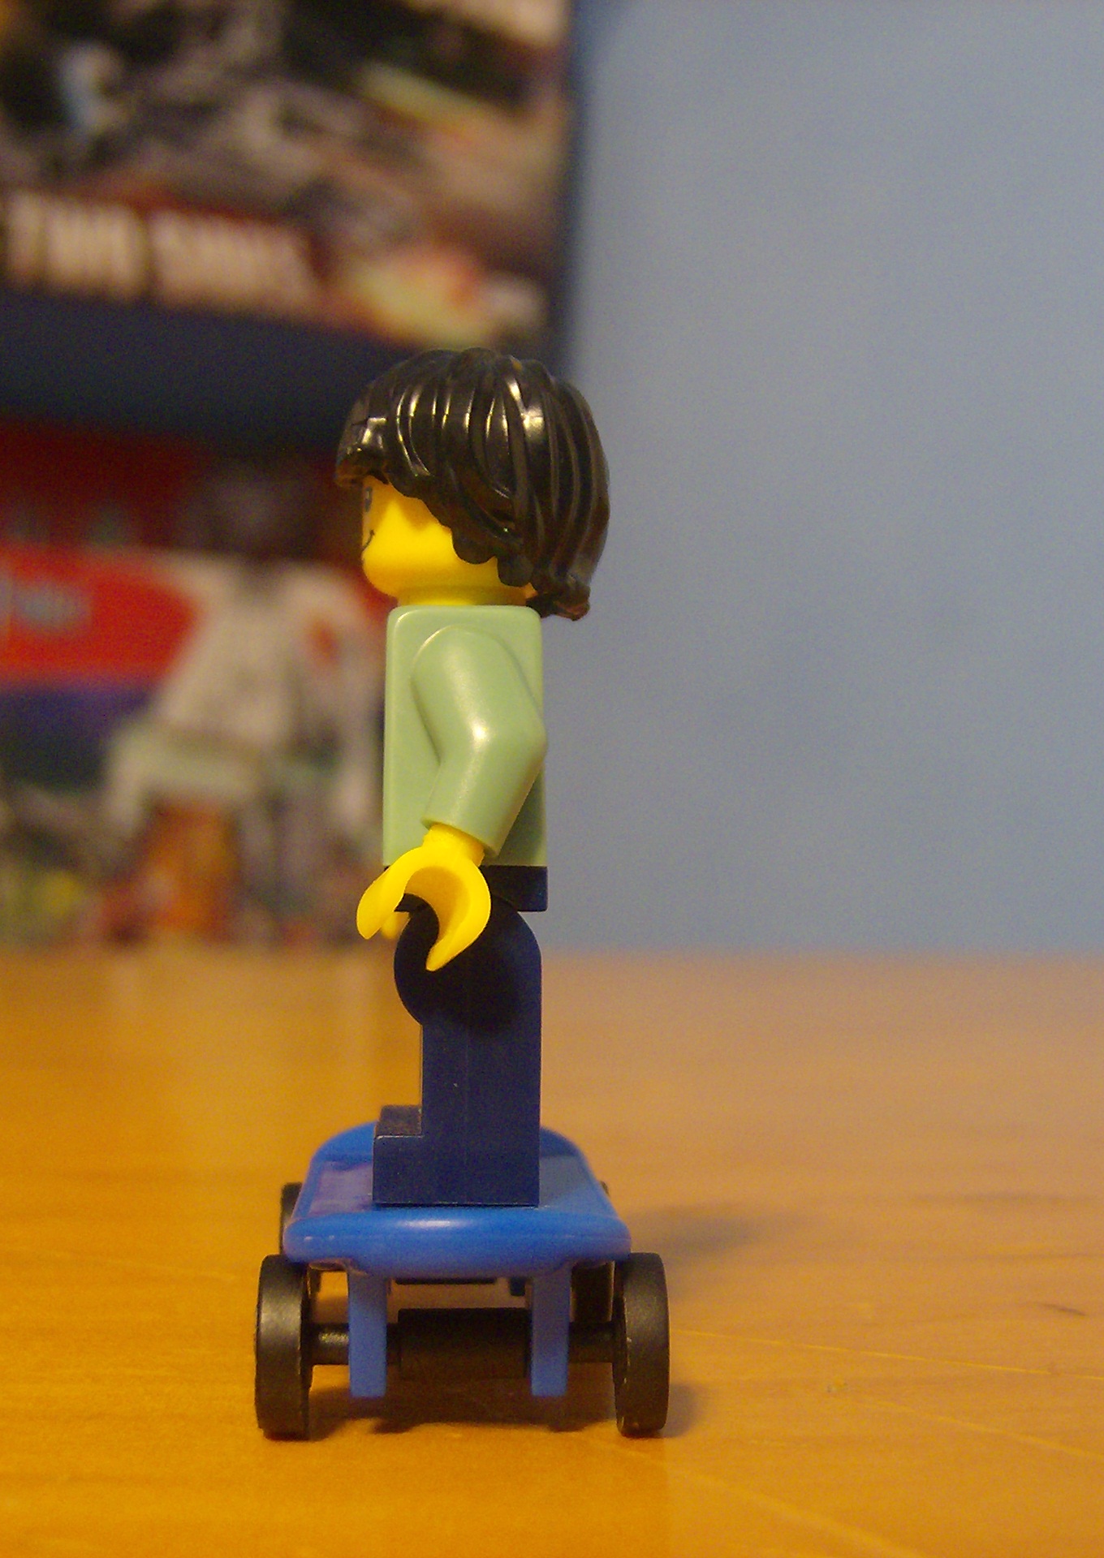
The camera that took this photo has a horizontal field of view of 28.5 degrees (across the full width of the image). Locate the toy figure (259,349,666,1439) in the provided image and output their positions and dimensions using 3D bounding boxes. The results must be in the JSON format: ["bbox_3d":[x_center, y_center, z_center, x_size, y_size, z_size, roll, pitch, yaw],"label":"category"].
[{"bbox_3d":[-0.005,0.004,0.111,0.019,0.053,0.043,0,-3,-4],"label":"toy figure"}]

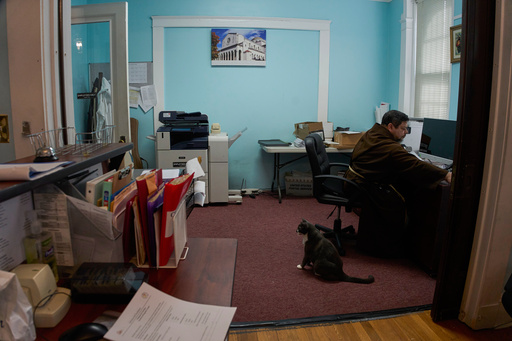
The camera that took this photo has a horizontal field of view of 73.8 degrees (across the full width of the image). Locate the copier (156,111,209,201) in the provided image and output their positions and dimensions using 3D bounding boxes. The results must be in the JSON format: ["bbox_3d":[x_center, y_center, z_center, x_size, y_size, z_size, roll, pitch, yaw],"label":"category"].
[{"bbox_3d":[-0.928,-0.192,4.539,0.620,1.140,0.660,-1,10,-5],"label":"copier"}]

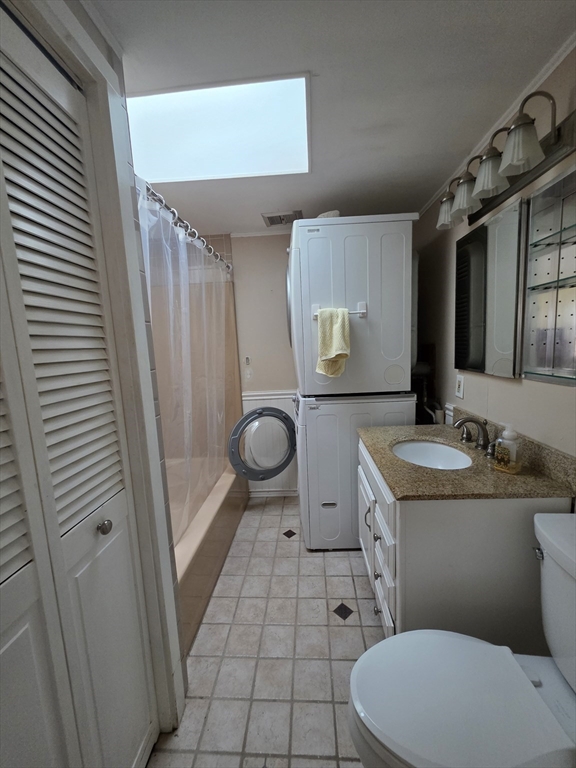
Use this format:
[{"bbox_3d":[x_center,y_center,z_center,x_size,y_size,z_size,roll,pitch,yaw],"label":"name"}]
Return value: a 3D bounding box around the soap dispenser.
[{"bbox_3d":[0.820,0.234,1.071,0.062,0.182,0.072,-6,8,-19],"label":"soap dispenser"}]

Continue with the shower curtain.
[{"bbox_3d":[-0.498,-0.005,1.779,0.108,1.668,1.298,-2,8,4],"label":"shower curtain"}]

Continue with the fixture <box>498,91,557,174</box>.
[{"bbox_3d":[0.754,-0.790,0.908,0.163,0.219,0.121,-2,8,4],"label":"fixture"}]

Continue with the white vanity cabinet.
[{"bbox_3d":[0.685,0.723,1.373,0.553,0.812,0.763,-2,8,4],"label":"white vanity cabinet"}]

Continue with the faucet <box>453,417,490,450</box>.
[{"bbox_3d":[0.820,0.222,1.284,0.164,0.148,0.075,-2,8,4],"label":"faucet"}]

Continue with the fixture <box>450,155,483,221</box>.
[{"bbox_3d":[0.775,-0.832,1.207,0.163,0.219,0.121,-2,8,4],"label":"fixture"}]

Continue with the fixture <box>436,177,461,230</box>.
[{"bbox_3d":[0.785,-0.854,1.361,0.163,0.219,0.121,-2,8,4],"label":"fixture"}]

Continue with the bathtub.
[{"bbox_3d":[-0.760,0.931,1.917,0.740,0.397,1.352,-2,8,4],"label":"bathtub"}]

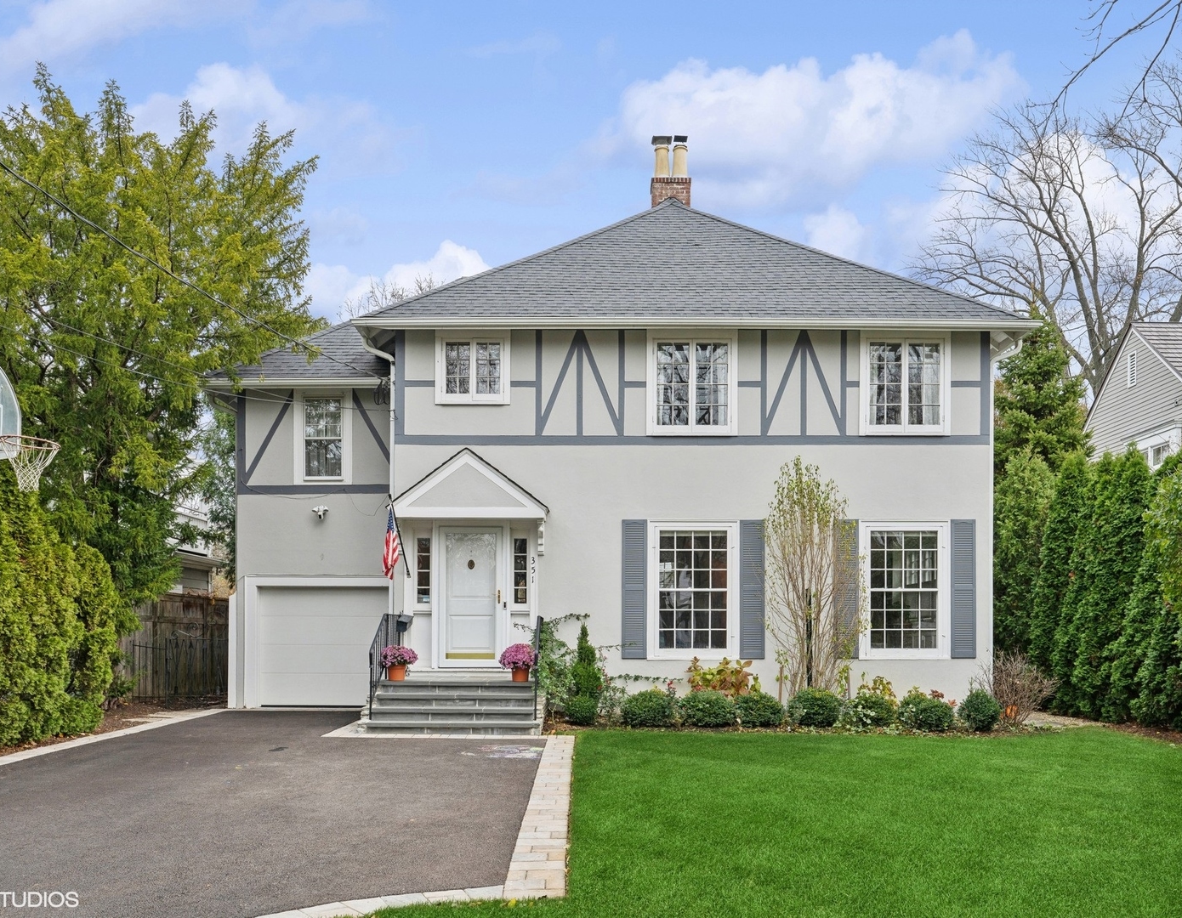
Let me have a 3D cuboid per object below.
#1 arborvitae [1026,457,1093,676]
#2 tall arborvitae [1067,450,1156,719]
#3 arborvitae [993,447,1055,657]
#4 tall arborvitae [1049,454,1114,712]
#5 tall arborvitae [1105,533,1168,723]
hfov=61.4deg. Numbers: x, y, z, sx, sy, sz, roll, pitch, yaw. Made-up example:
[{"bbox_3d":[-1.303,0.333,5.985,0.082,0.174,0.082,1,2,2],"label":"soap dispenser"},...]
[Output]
[{"bbox_3d":[8.300,2.100,17.400,1.250,4.450,1.250,0,-3,0],"label":"arborvitae"},{"bbox_3d":[8.283,1.983,15.800,1.250,4.308,1.250,0,-2,0],"label":"tall arborvitae"},{"bbox_3d":[8.147,2.055,18.800,1.350,4.394,1.350,0,-2,0],"label":"arborvitae"},{"bbox_3d":[8.249,2.078,16.700,1.150,4.337,1.150,0,-2,0],"label":"tall arborvitae"},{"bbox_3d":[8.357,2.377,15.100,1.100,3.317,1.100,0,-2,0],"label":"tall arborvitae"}]

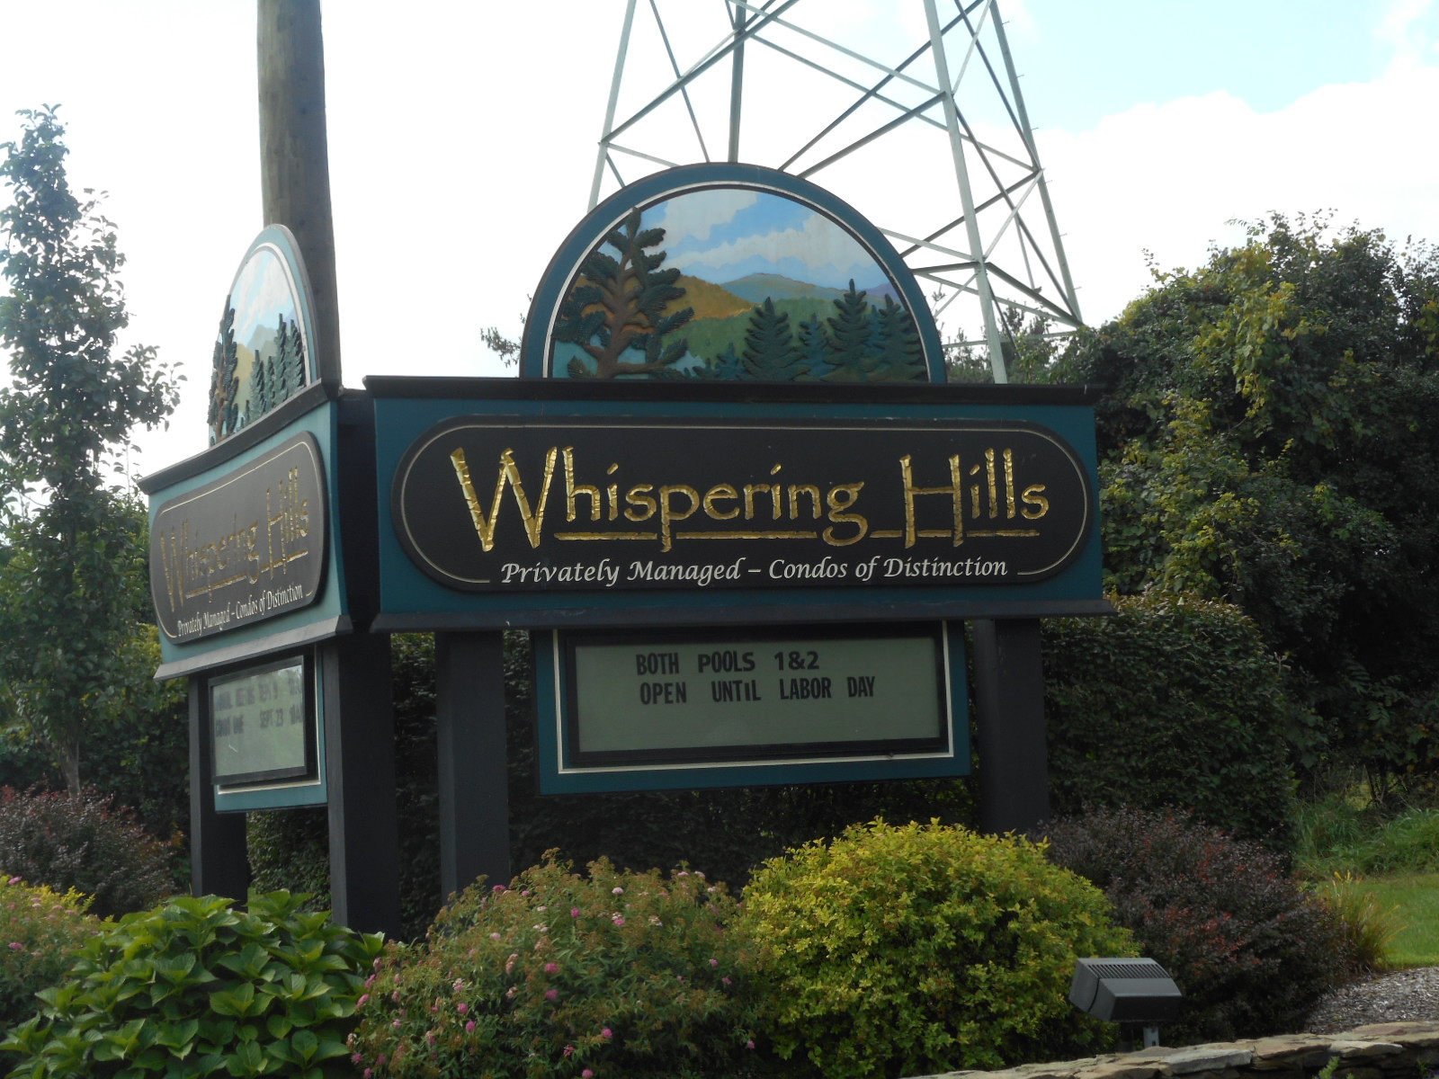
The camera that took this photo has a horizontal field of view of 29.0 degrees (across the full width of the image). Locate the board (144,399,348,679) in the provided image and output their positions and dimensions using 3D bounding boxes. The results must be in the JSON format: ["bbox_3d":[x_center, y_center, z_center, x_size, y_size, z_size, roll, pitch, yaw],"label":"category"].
[{"bbox_3d":[-2.015,0.039,11.816,0.213,0.952,3.132,0,-5,-24],"label":"board"}]

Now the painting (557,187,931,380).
[{"bbox_3d":[0.072,-1.011,11.144,1.647,0.811,0.061,0,-5,-22],"label":"painting"}]

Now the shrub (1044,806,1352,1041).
[{"bbox_3d":[1.866,1.505,10.889,1.197,0.949,1.161,-2,-5,0],"label":"shrub"}]

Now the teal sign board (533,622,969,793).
[{"bbox_3d":[0.156,0.649,10.971,1.833,0.628,0.091,0,-5,-22],"label":"teal sign board"}]

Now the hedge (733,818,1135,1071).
[{"bbox_3d":[0.788,1.481,10.065,1.389,0.943,1.347,-2,-5,0],"label":"hedge"}]

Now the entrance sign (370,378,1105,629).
[{"bbox_3d":[0.132,-0.136,10.981,3.132,0.952,0.213,0,-5,-22],"label":"entrance sign"}]

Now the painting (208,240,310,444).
[{"bbox_3d":[-1.964,-0.852,11.919,0.061,0.811,1.647,0,-5,-24],"label":"painting"}]

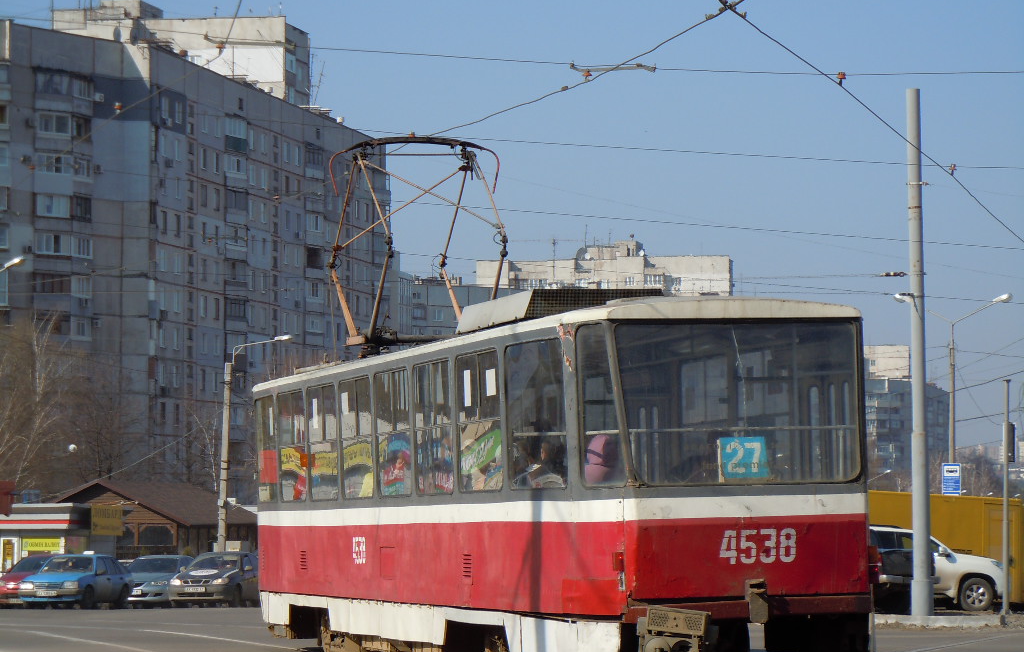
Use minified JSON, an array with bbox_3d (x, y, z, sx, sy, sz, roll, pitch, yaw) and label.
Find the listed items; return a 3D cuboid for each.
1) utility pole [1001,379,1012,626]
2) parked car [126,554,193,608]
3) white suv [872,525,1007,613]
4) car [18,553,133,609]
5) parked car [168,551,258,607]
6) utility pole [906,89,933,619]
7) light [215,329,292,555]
[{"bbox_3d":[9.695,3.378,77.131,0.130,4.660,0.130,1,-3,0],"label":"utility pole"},{"bbox_3d":[-9.349,6.847,106.540,1.770,1.440,4.600,-1,-3,16],"label":"parked car"},{"bbox_3d":[8.985,5.564,89.853,4.780,1.880,1.880,0,-3,0],"label":"white suv"},{"bbox_3d":[-10.893,6.377,99.039,1.670,1.390,4.350,0,-3,13],"label":"car"},{"bbox_3d":[-7.409,6.576,102.540,1.680,1.430,4.240,-1,-3,16],"label":"parked car"},{"bbox_3d":[7.829,0.497,75.886,0.400,10.190,0.400,-1,-3,0],"label":"utility pole"},{"bbox_3d":[-8.639,4.580,132.000,2.500,8.650,0.350,0,-3,0],"label":"light"}]

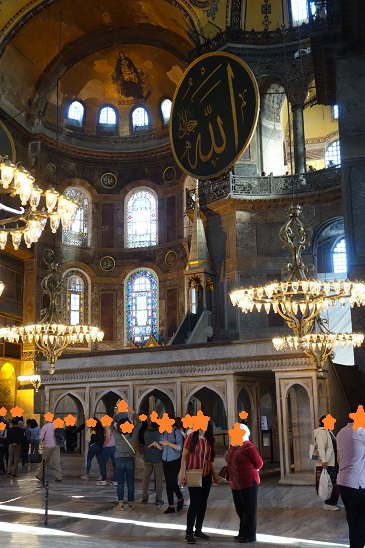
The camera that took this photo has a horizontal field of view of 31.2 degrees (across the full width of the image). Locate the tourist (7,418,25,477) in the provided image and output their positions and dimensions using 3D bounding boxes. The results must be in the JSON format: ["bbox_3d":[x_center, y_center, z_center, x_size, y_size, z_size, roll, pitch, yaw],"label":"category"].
[{"bbox_3d":[-4.977,5.168,19.623,0.520,1.692,0.350,-1,-12,0],"label":"tourist"}]

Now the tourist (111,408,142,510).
[{"bbox_3d":[-1.039,3.400,12.139,0.580,1.791,0.420,1,-13,-8],"label":"tourist"}]

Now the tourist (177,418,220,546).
[{"bbox_3d":[0.208,2.701,8.739,0.520,1.651,0.350,0,-12,-6],"label":"tourist"}]

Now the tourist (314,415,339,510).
[{"bbox_3d":[2.473,3.218,11.230,0.460,1.580,0.480,-3,-12,11],"label":"tourist"}]

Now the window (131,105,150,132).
[{"bbox_3d":[-3.351,-12.408,52.209,1.530,2.100,0.400,-5,-13,17],"label":"window"}]

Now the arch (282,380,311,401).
[{"bbox_3d":[2.822,2.857,16.034,0.718,0.480,0.180,-8,-14,29],"label":"arch"}]

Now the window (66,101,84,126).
[{"bbox_3d":[-8.327,-12.491,50.920,1.450,1.950,0.400,8,-15,-37],"label":"window"}]

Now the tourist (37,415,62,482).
[{"bbox_3d":[-3.513,4.605,17.395,0.580,1.782,0.470,-9,-15,31],"label":"tourist"}]

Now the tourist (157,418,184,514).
[{"bbox_3d":[-0.192,3.265,11.347,0.450,1.620,0.480,10,-16,-40],"label":"tourist"}]

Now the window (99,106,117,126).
[{"bbox_3d":[-5.960,-12.516,51.995,1.400,1.650,0.400,1,-12,-11],"label":"window"}]

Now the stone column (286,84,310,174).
[{"bbox_3d":[6.047,-7.318,34.358,0.920,5.741,0.920,-7,-14,26],"label":"stone column"}]

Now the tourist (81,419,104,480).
[{"bbox_3d":[-2.367,4.665,17.468,0.560,1.656,0.430,-6,-13,22],"label":"tourist"}]

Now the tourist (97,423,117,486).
[{"bbox_3d":[-1.822,4.288,15.961,0.450,1.620,0.450,-5,-13,17],"label":"tourist"}]

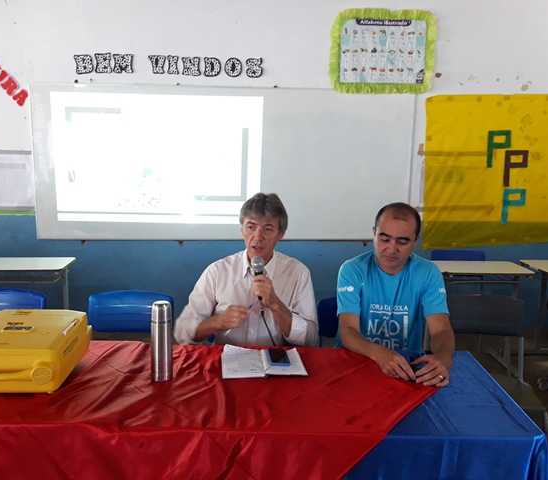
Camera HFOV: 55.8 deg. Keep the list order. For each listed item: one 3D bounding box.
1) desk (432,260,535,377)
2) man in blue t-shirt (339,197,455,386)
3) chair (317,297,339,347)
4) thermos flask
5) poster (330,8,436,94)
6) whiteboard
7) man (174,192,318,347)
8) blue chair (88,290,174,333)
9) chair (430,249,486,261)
[{"bbox_3d":[1.499,0.545,3.831,0.610,0.710,0.480,1,9,4],"label":"desk"},{"bbox_3d":[0.474,0.511,2.017,0.520,1.290,0.780,2,9,7],"label":"man in blue t-shirt"},{"bbox_3d":[0.402,0.700,2.309,0.430,0.830,0.510,1,9,0],"label":"chair"},{"bbox_3d":[-0.353,0.319,1.626,0.066,0.250,0.066,1,9,0],"label":"thermos flask"},{"bbox_3d":[0.877,-1.510,4.147,0.846,0.652,0.040,0,9,-3],"label":"poster"},{"bbox_3d":[-0.382,-0.611,4.239,3.091,1.236,0.030,0,9,-3],"label":"whiteboard"},{"bbox_3d":[-0.106,0.487,2.035,0.580,1.320,0.740,1,9,5],"label":"man"},{"bbox_3d":[-0.698,0.679,2.358,0.430,0.830,0.510,1,9,0],"label":"blue chair"},{"bbox_3d":[1.414,0.489,3.893,0.430,0.800,0.510,1,9,3],"label":"chair"}]

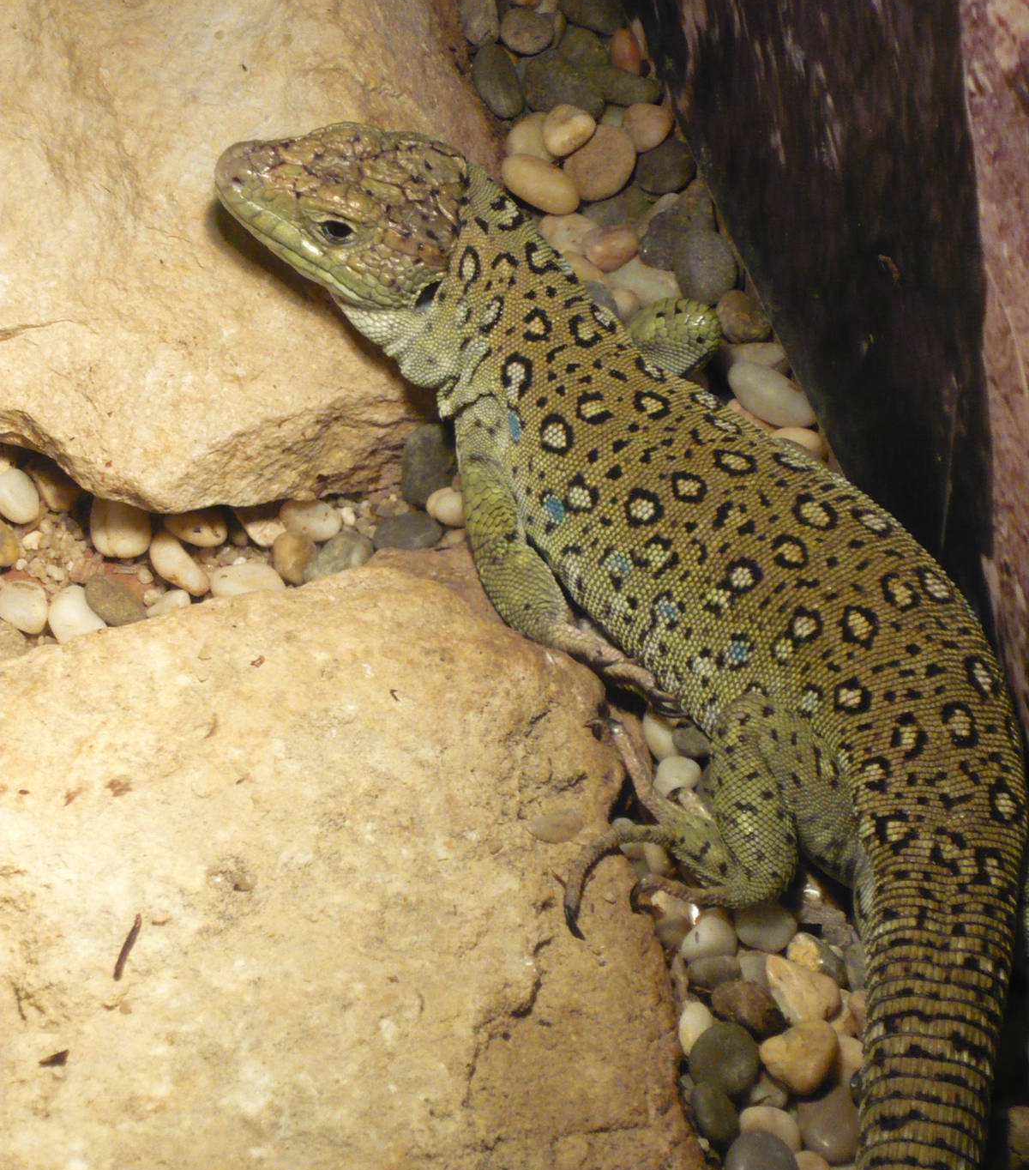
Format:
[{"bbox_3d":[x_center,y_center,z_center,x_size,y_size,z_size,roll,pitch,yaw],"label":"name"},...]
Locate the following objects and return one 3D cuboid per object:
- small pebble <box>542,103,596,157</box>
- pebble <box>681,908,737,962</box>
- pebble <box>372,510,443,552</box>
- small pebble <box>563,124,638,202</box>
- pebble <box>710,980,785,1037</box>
[{"bbox_3d":[0.013,-0.105,0.911,0.011,0.009,0.015,23,55,21],"label":"small pebble"},{"bbox_3d":[0.041,0.073,0.824,0.011,0.008,0.013,29,54,24],"label":"pebble"},{"bbox_3d":[-0.026,-0.013,0.952,0.017,0.009,0.012,-6,50,-1],"label":"pebble"},{"bbox_3d":[0.022,-0.112,1.046,0.020,0.013,0.026,8,50,13],"label":"small pebble"},{"bbox_3d":[0.050,0.091,0.855,0.019,0.008,0.011,30,58,25],"label":"pebble"}]

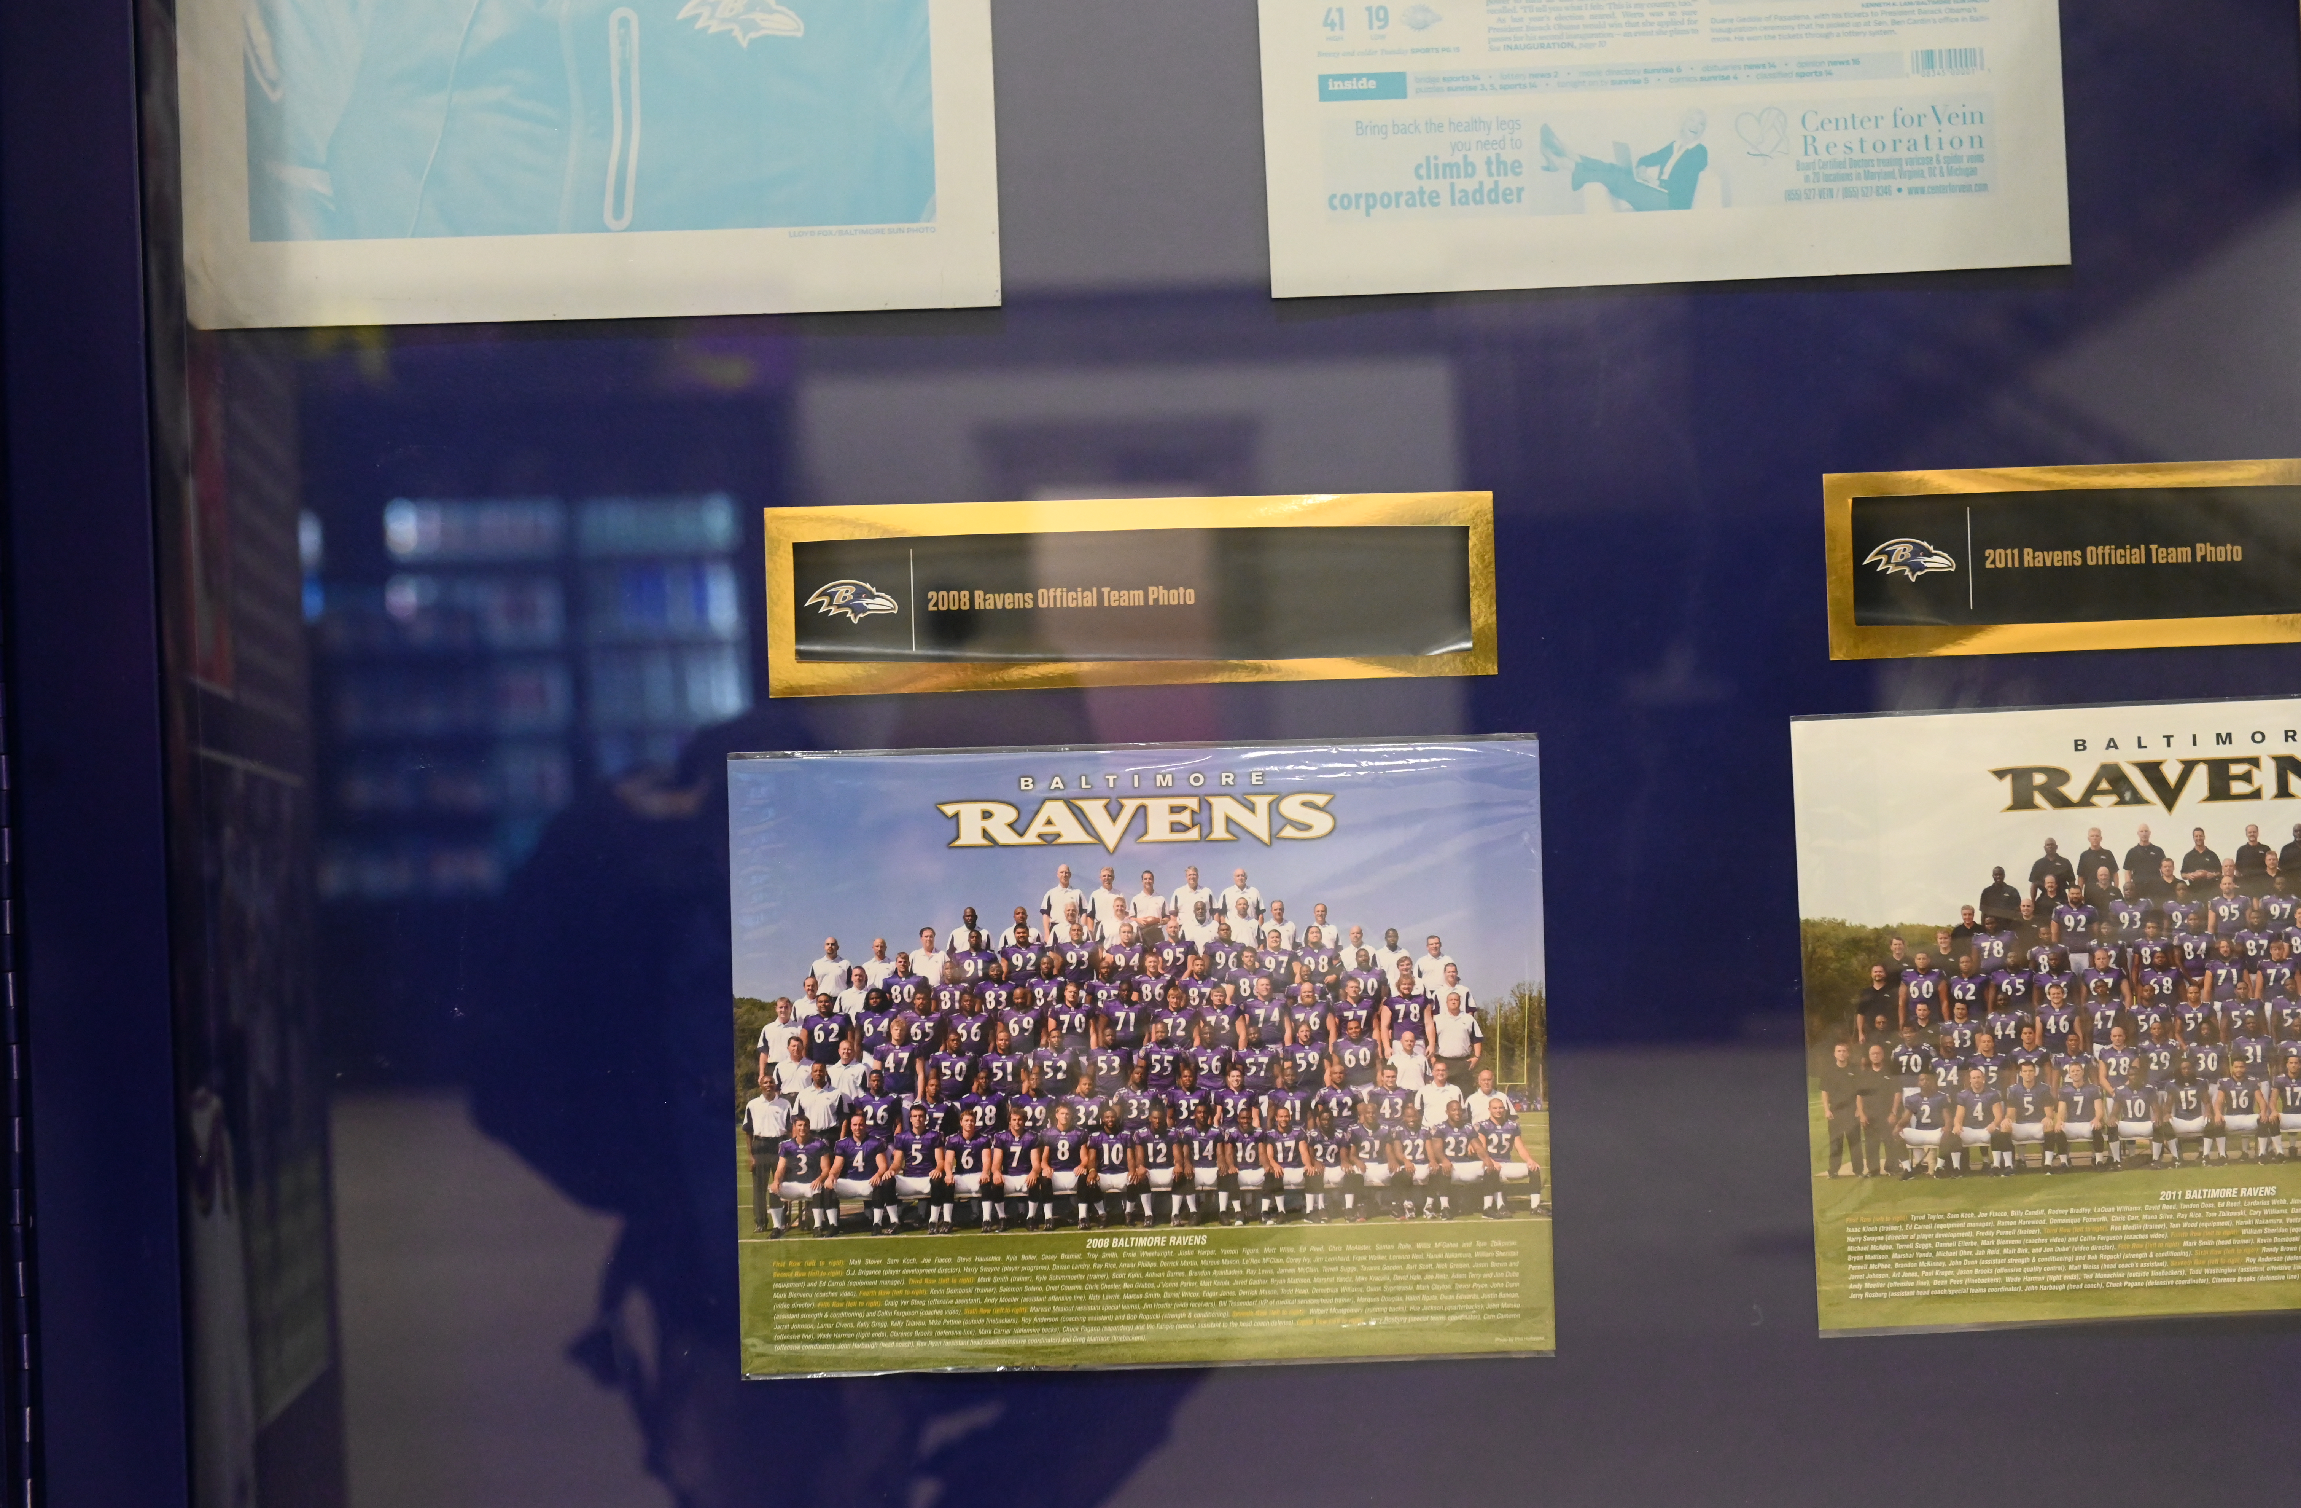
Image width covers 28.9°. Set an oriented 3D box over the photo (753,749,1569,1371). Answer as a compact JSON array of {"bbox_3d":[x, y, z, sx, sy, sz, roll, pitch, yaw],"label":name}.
[{"bbox_3d":[-0.003,0.107,1.580,0.287,0.221,0.006,-1,-1,-2],"label":"photo"}]

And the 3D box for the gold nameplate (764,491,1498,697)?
[{"bbox_3d":[-0.006,-0.057,1.583,0.258,0.066,0.008,-2,-1,-2],"label":"gold nameplate"}]

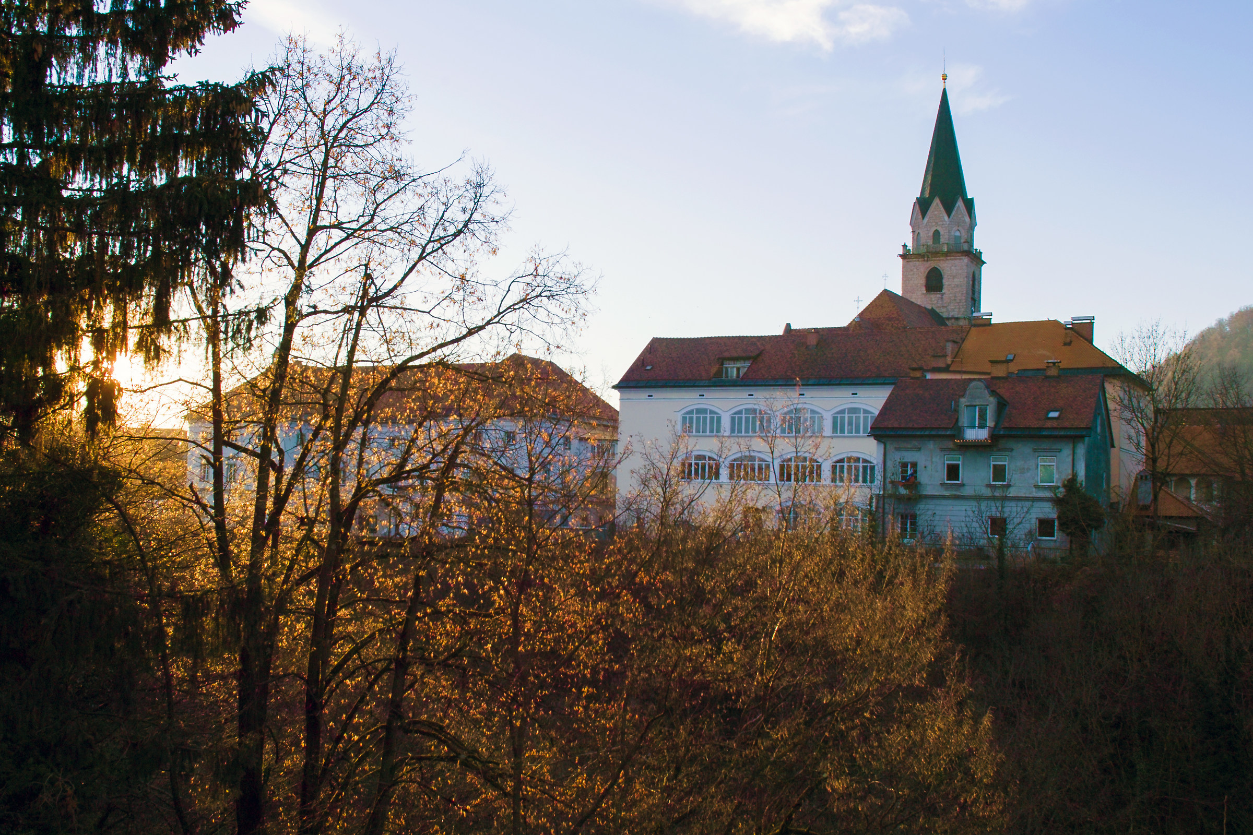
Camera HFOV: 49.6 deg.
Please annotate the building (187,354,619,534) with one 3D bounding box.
[{"bbox_3d":[-22.630,2.940,139.540,44.800,17.600,18.500,0,-4,32],"label":"building"}]

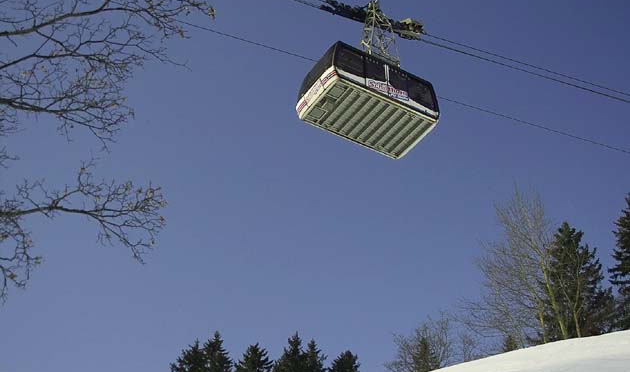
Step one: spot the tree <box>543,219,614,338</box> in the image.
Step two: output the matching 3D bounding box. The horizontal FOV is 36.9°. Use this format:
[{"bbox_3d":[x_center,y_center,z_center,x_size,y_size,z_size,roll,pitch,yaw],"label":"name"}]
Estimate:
[{"bbox_3d":[18.703,7.018,66.937,5.114,10.715,5.114,-8,-38,15],"label":"tree"}]

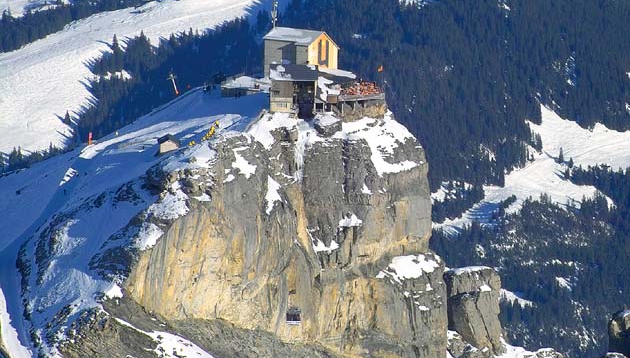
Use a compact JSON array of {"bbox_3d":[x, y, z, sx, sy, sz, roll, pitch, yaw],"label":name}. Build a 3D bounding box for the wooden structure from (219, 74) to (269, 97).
[{"bbox_3d":[-14.681,-19.565,1258.000,10.500,3.000,7.500,1,12,0],"label":"wooden structure"}]

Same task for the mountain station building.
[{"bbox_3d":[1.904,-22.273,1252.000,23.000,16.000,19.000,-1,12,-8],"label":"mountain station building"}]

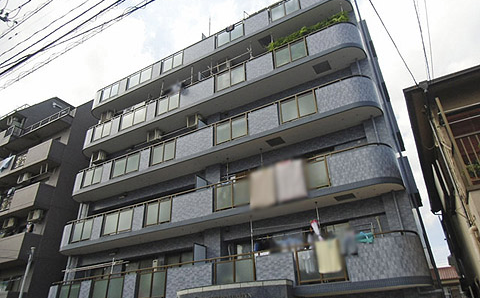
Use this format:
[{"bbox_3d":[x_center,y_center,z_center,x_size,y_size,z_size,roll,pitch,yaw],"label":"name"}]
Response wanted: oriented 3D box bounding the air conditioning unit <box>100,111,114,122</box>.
[{"bbox_3d":[-8.035,-1.945,20.032,0.700,0.580,0.320,-17,-33,25],"label":"air conditioning unit"}]

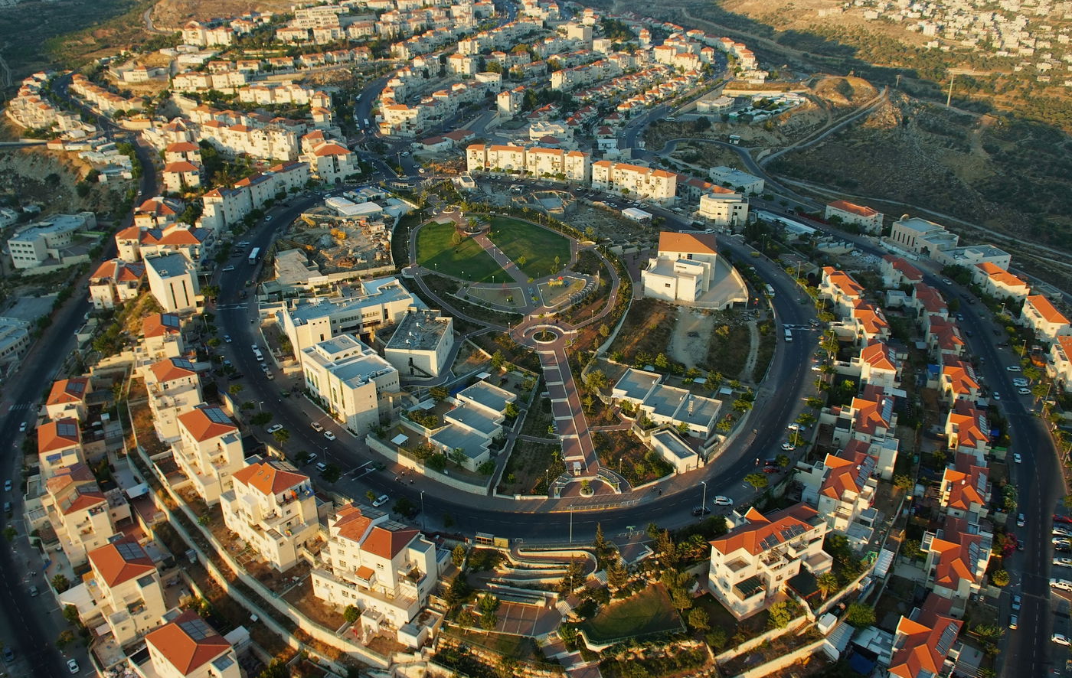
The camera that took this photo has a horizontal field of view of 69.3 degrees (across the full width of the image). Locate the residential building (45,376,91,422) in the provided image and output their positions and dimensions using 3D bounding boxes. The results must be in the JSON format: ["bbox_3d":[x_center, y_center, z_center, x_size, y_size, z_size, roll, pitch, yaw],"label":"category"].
[{"bbox_3d":[-149.530,19.560,249.660,10.550,11.000,17.960,-11,27,-21],"label":"residential building"}]

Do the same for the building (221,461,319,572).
[{"bbox_3d":[-64.170,39.130,186.220,27.600,20.000,12.490,21,32,38],"label":"building"}]

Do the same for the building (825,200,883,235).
[{"bbox_3d":[160.640,-61.750,392.410,12.500,12.700,23.800,-15,29,-28],"label":"building"}]

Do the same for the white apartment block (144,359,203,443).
[{"bbox_3d":[-107.730,16.640,231.110,12.900,20.200,18.500,-16,29,-30],"label":"white apartment block"}]

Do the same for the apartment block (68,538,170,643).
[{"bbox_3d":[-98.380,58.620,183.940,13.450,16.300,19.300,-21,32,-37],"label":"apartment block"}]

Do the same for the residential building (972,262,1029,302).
[{"bbox_3d":[196.650,-24.540,330.240,10.750,10.300,25.510,-2,25,-4],"label":"residential building"}]

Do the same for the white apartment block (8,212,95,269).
[{"bbox_3d":[-246.860,-52.000,401.000,23.500,14.200,51.500,0,25,2],"label":"white apartment block"}]

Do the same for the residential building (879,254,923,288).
[{"bbox_3d":[152.490,-27.200,323.180,10.480,9.400,26.030,-1,25,-2],"label":"residential building"}]

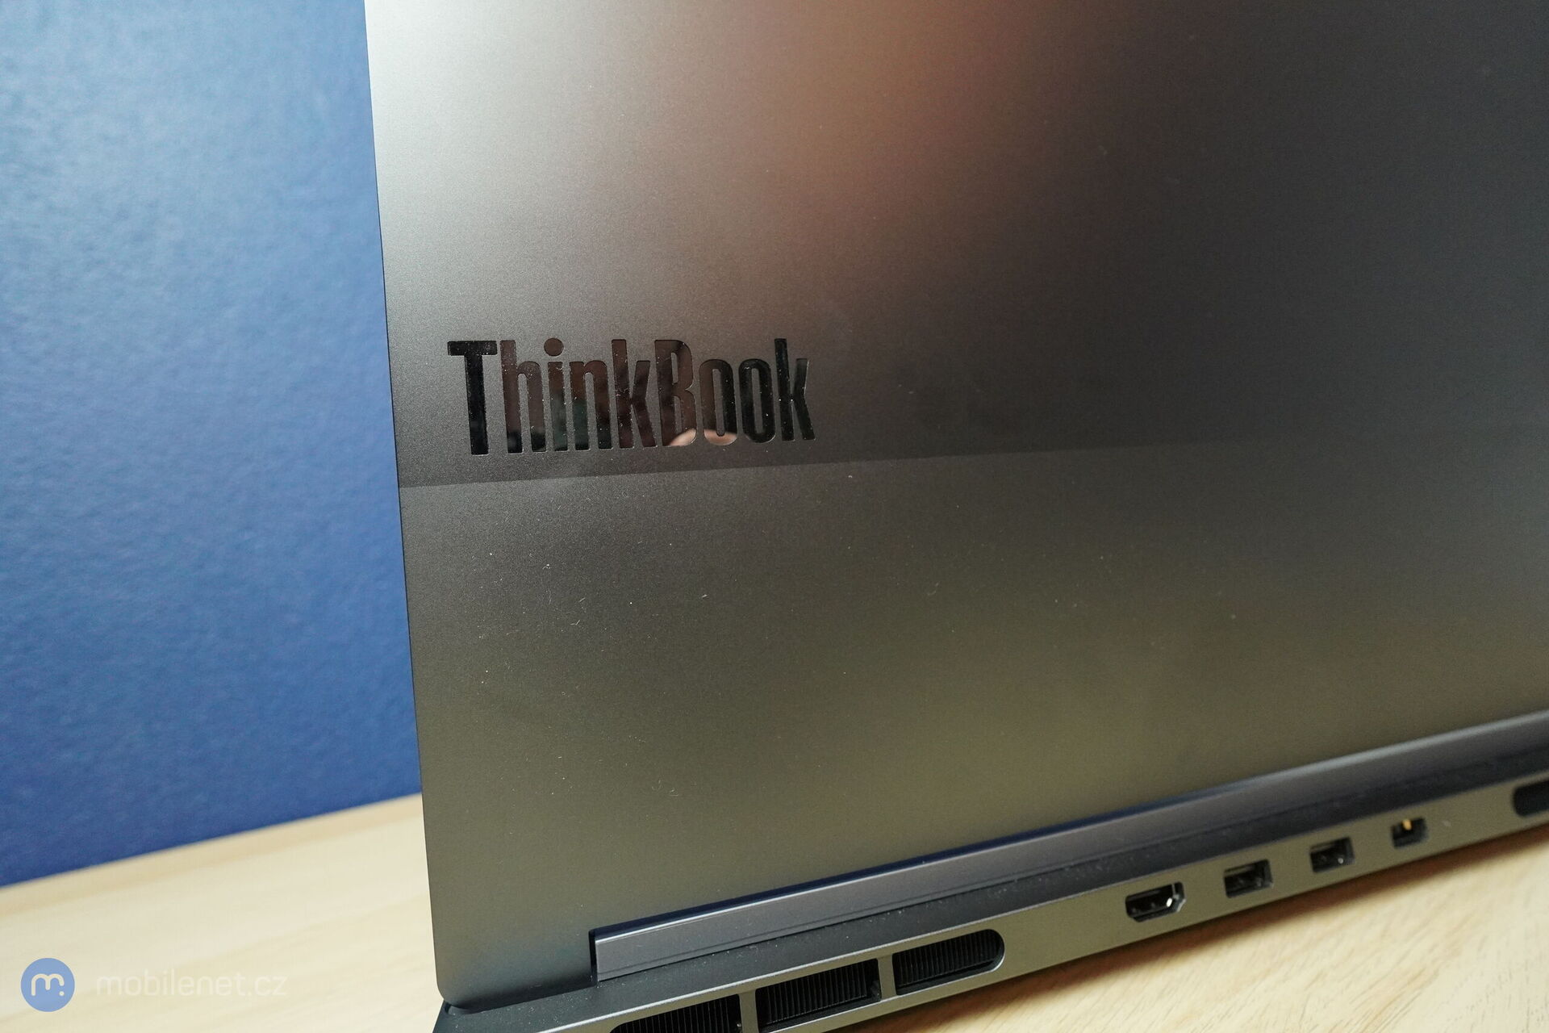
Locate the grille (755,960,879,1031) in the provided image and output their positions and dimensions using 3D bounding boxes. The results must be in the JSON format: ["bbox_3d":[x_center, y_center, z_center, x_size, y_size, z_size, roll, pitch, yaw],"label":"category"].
[{"bbox_3d":[0.008,0.089,0.129,0.024,0.008,0.004,-4,-6,-16],"label":"grille"}]

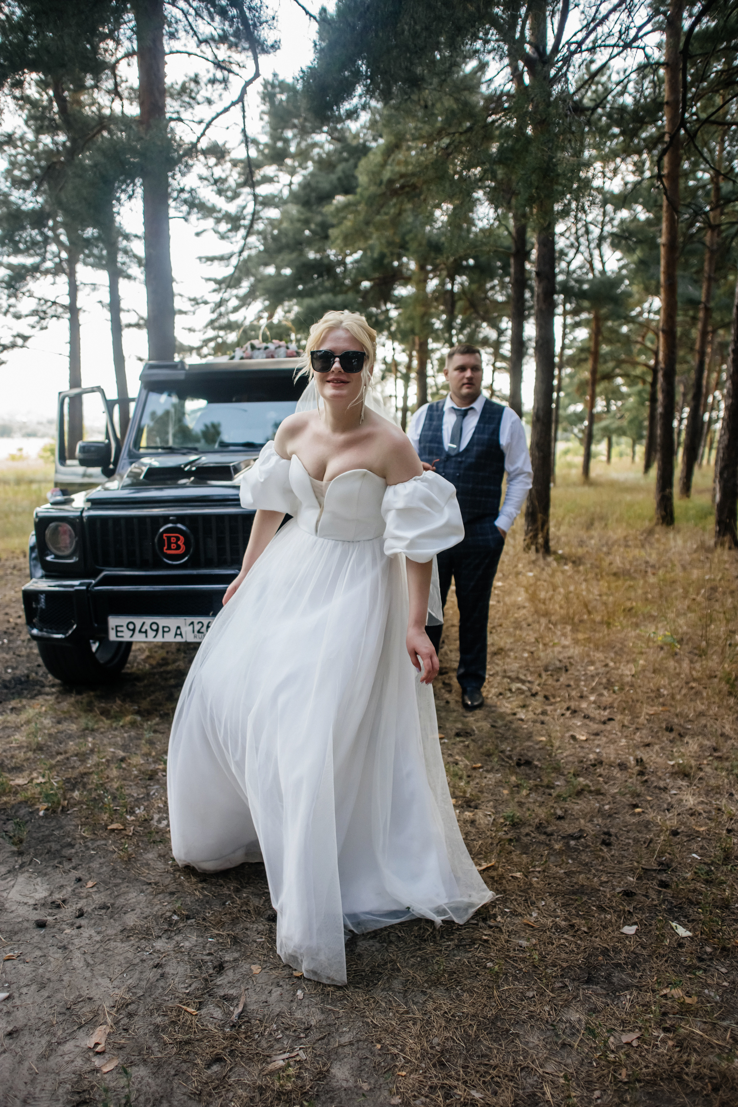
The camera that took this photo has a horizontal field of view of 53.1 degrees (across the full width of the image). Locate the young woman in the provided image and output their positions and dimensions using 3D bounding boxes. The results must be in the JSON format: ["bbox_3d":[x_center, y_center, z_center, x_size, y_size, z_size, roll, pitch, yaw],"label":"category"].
[{"bbox_3d":[-0.107,0.188,2.224,0.990,1.730,0.880,3,10,15],"label":"young woman"}]

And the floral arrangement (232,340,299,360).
[{"bbox_3d":[-0.770,-1.504,5.475,0.540,0.190,0.360,1,10,3],"label":"floral arrangement"}]

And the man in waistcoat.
[{"bbox_3d":[0.505,-0.128,3.803,0.610,1.820,0.420,4,10,20],"label":"man in waistcoat"}]

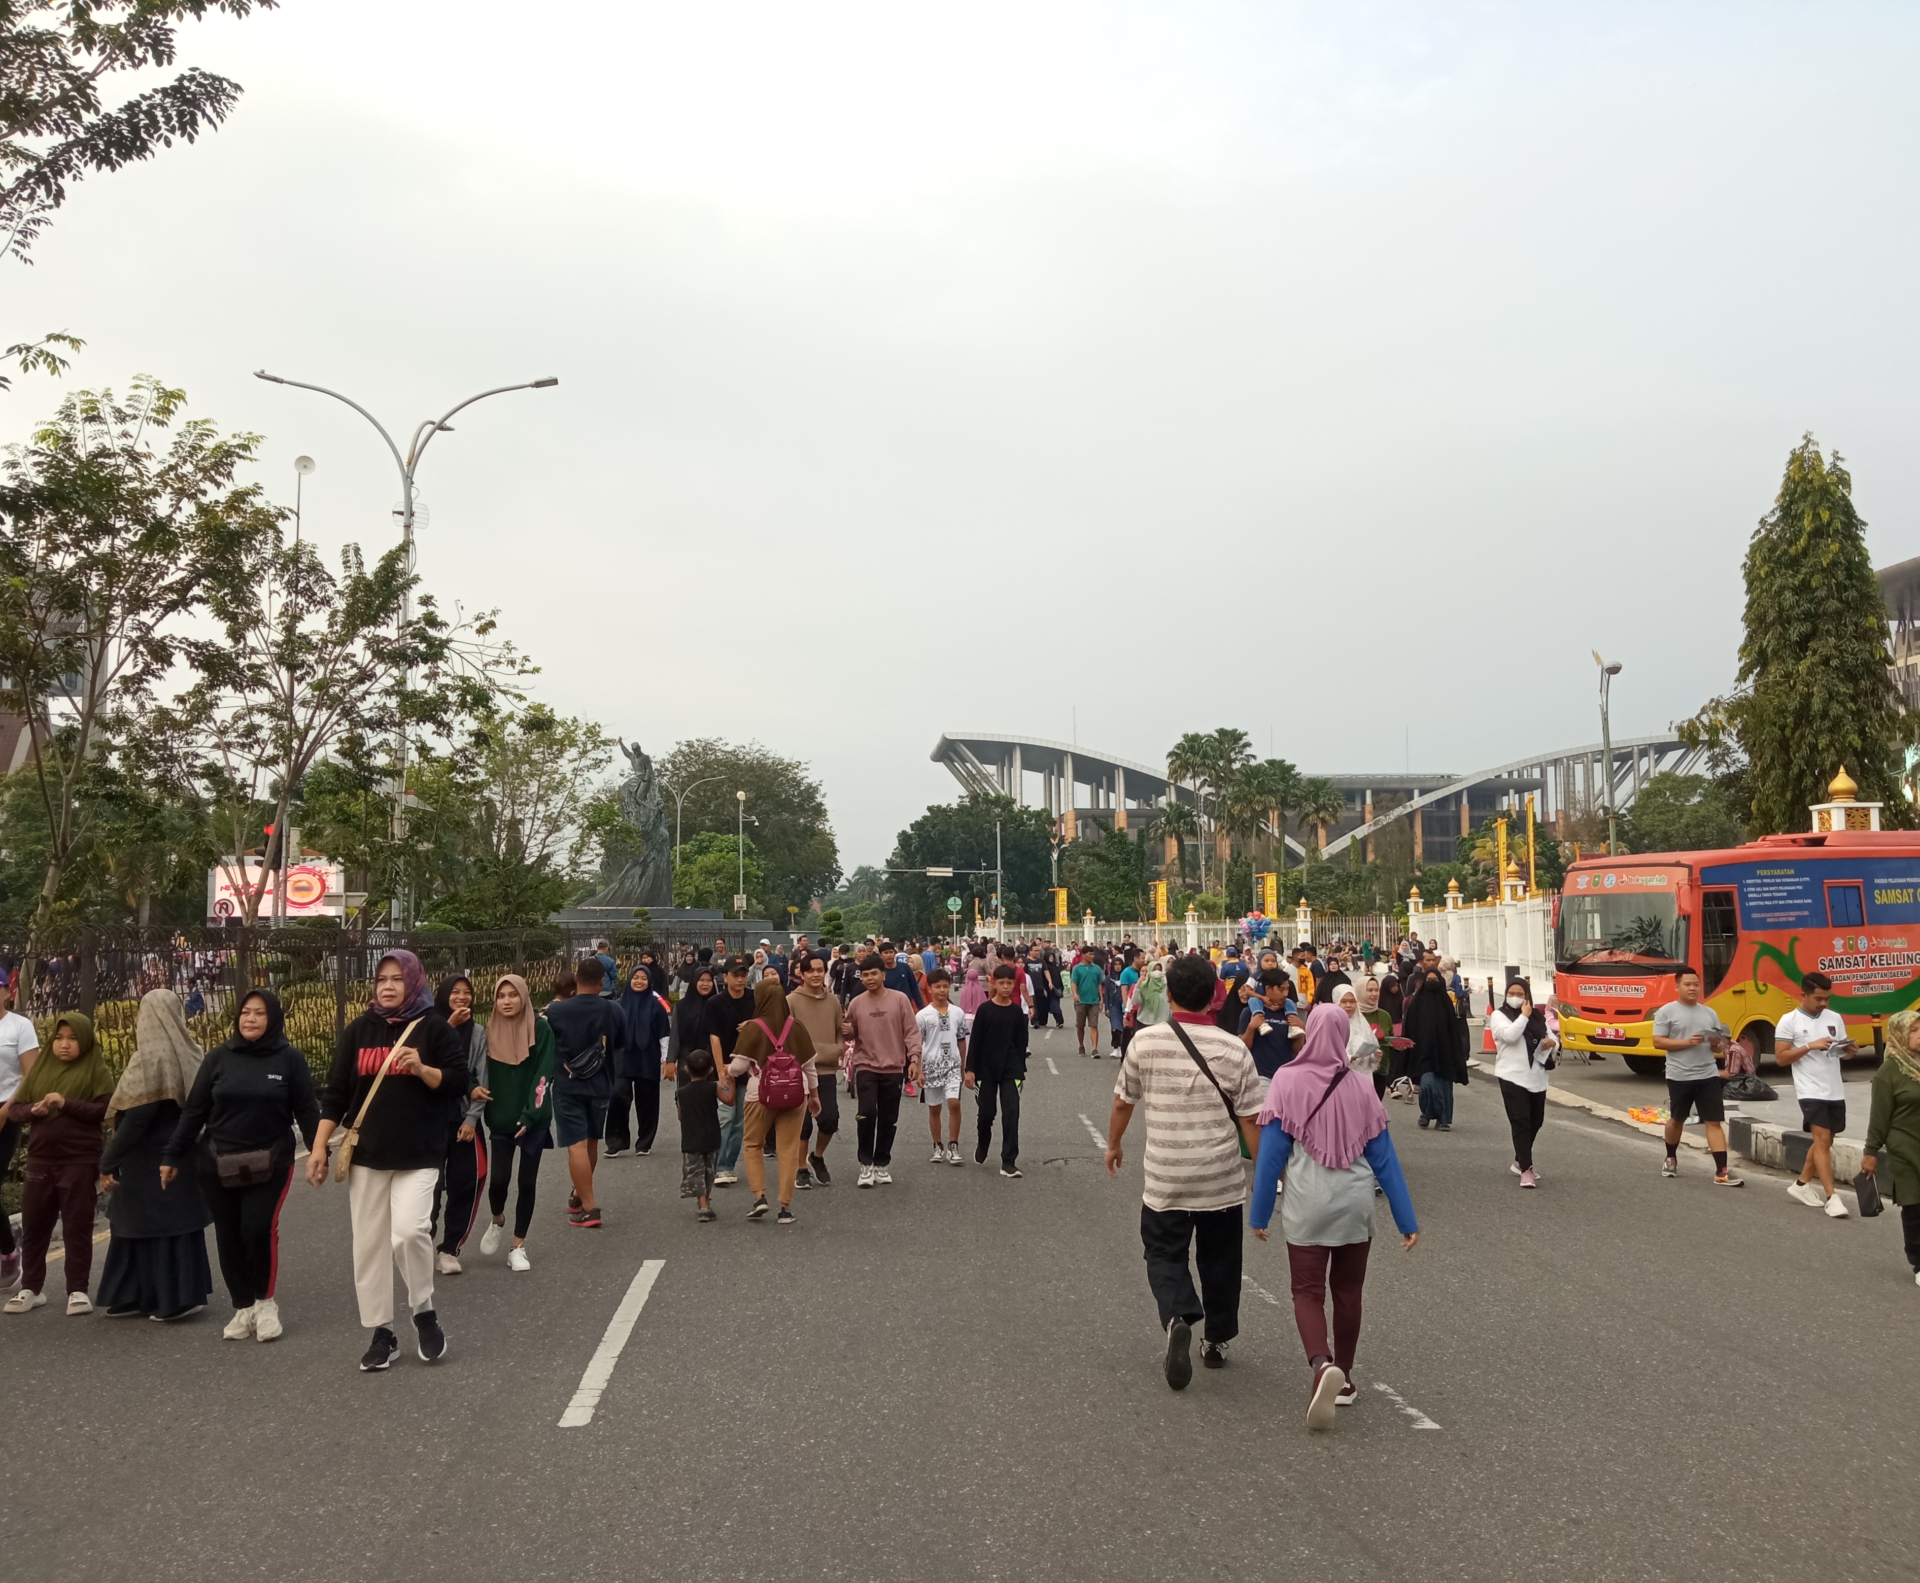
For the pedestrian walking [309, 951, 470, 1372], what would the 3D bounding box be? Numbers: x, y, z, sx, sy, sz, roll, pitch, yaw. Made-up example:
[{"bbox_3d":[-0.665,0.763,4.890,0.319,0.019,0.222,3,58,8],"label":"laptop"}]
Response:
[{"bbox_3d":[-2.290,1.459,6.598,0.620,1.643,0.450,0,-5,-2],"label":"pedestrian walking"}]

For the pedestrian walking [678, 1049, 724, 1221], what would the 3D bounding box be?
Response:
[{"bbox_3d":[-1.628,2.159,10.388,0.340,1.051,0.300,-1,-5,5],"label":"pedestrian walking"}]

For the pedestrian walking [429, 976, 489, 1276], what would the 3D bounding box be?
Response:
[{"bbox_3d":[-2.665,1.751,8.709,0.440,1.548,0.380,0,-5,-7],"label":"pedestrian walking"}]

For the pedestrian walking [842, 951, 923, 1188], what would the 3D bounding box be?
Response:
[{"bbox_3d":[-0.562,2.006,11.953,0.550,1.658,0.420,0,-5,0],"label":"pedestrian walking"}]

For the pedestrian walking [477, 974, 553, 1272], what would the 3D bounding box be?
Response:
[{"bbox_3d":[-2.413,1.783,8.971,0.420,1.571,0.480,0,-5,-5],"label":"pedestrian walking"}]

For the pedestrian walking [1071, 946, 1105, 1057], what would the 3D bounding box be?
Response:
[{"bbox_3d":[1.990,3.270,25.639,0.500,1.700,0.420,0,-5,-6],"label":"pedestrian walking"}]

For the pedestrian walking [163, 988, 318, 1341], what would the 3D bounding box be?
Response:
[{"bbox_3d":[-3.236,1.667,7.470,0.620,1.536,0.420,0,-5,0],"label":"pedestrian walking"}]

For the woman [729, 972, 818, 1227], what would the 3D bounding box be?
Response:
[{"bbox_3d":[-1.183,1.937,10.409,0.530,1.497,0.420,-1,-5,3],"label":"woman"}]

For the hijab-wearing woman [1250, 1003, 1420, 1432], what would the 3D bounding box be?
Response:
[{"bbox_3d":[1.390,1.537,6.128,0.600,1.490,0.520,0,-5,-5],"label":"hijab-wearing woman"}]

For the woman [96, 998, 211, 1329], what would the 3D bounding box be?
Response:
[{"bbox_3d":[-3.823,1.716,7.887,0.500,1.518,0.500,-3,-6,25],"label":"woman"}]

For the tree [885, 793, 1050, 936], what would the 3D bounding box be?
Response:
[{"bbox_3d":[0.643,7.346,141.919,14.300,14.609,13.000,0,-5,0],"label":"tree"}]

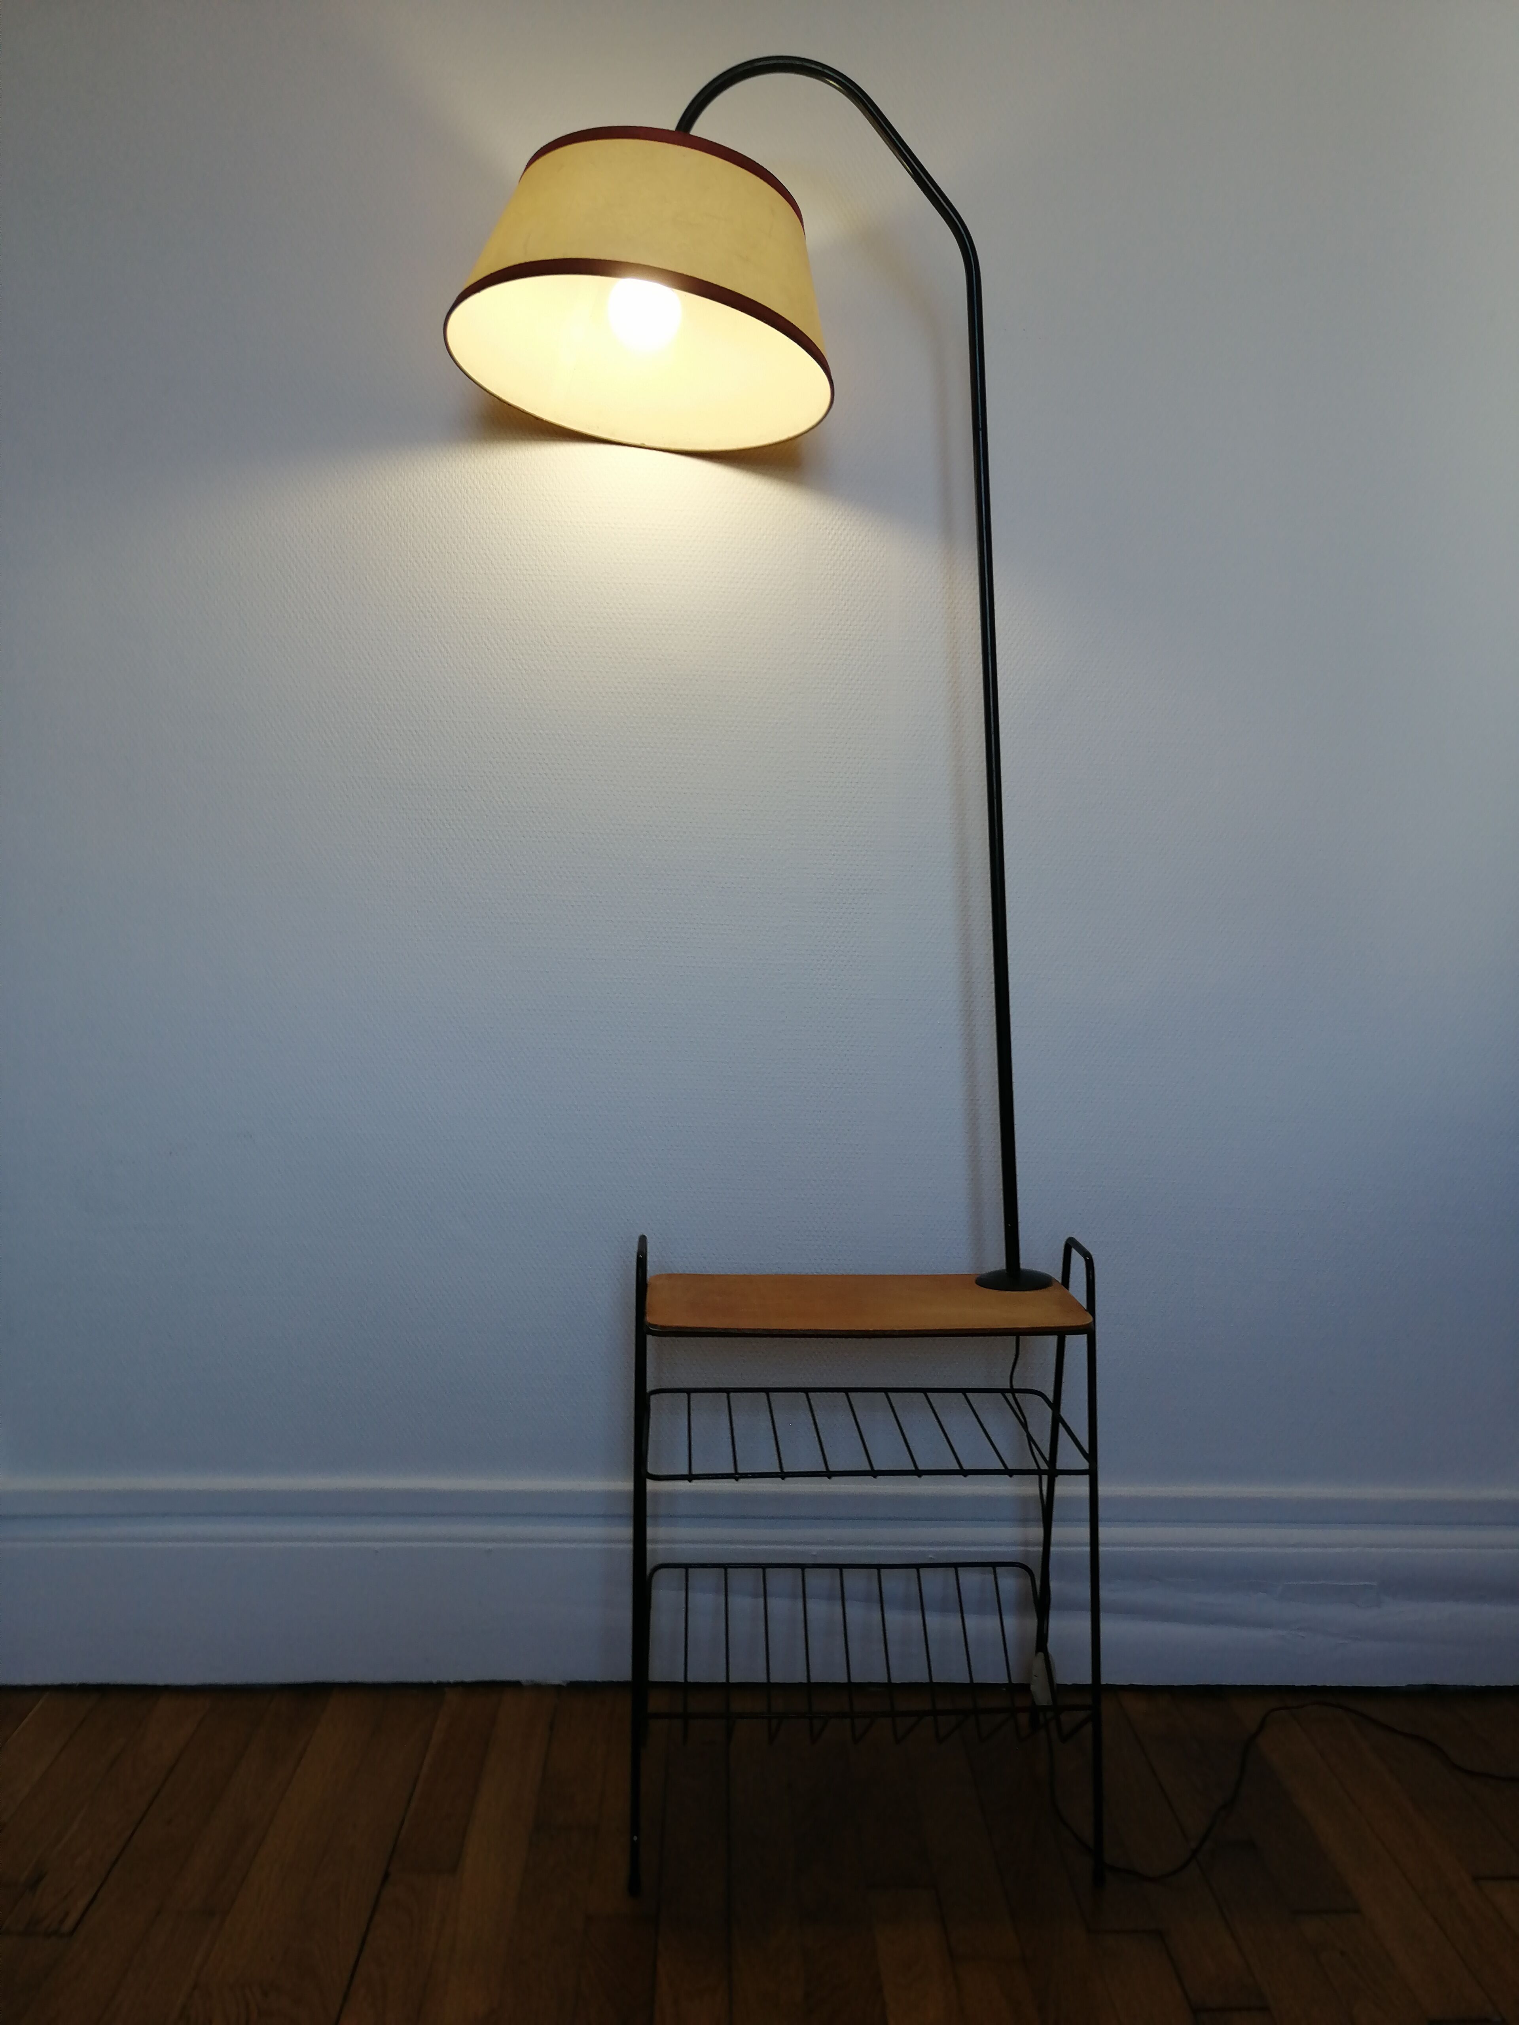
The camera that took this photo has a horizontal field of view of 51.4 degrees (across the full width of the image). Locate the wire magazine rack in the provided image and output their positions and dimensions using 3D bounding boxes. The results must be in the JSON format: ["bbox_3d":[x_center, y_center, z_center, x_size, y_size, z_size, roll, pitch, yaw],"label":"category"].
[{"bbox_3d":[0.101,0.528,1.635,0.455,0.597,0.317,0,5,-3],"label":"wire magazine rack"}]

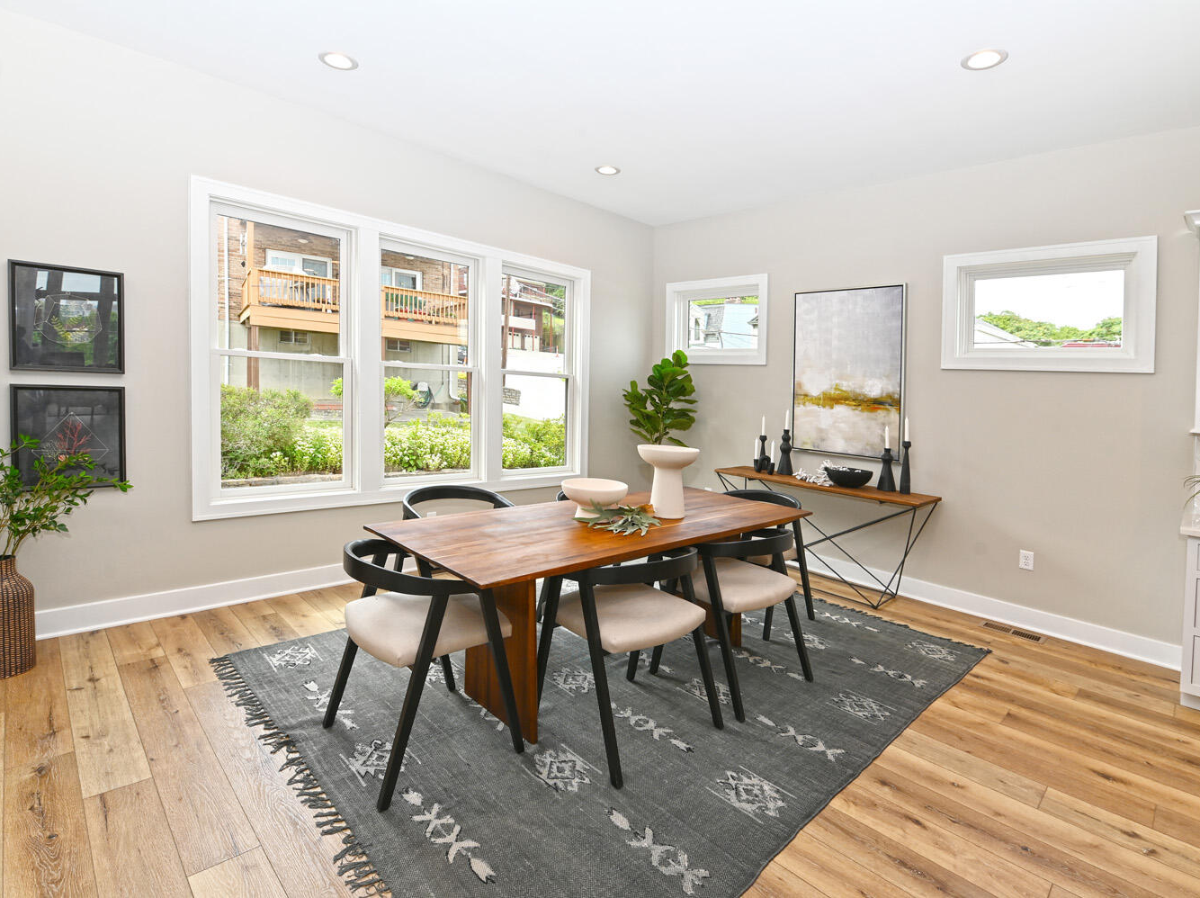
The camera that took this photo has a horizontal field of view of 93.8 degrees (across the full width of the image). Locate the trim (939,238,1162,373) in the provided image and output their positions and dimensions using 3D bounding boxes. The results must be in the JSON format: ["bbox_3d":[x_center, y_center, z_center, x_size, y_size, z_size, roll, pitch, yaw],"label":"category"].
[{"bbox_3d":[2.973,-0.933,3.810,1.126,0.805,0.100,6,7,44],"label":"trim"}]

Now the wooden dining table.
[{"bbox_3d":[0.111,0.730,2.853,2.225,0.770,0.927,-2,6,-44],"label":"wooden dining table"}]

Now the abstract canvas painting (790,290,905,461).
[{"bbox_3d":[1.999,-0.609,4.580,0.050,1.350,0.892,-6,8,-44],"label":"abstract canvas painting"}]

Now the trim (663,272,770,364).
[{"bbox_3d":[1.114,-1.231,5.484,0.100,0.811,1.157,-5,10,-45],"label":"trim"}]

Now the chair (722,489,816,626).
[{"bbox_3d":[0.954,0.679,3.568,0.577,0.765,0.640,-2,6,-44],"label":"chair"}]

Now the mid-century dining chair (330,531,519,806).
[{"bbox_3d":[-0.678,0.759,2.189,0.579,0.776,0.628,-1,6,-42],"label":"mid-century dining chair"}]

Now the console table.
[{"bbox_3d":[1.716,0.670,4.468,0.450,0.788,1.622,-3,8,-44],"label":"console table"}]

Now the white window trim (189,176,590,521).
[{"bbox_3d":[-1.221,-0.604,4.239,3.024,1.953,0.100,-2,6,-43],"label":"white window trim"}]

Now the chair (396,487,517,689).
[{"bbox_3d":[-0.820,0.635,3.190,0.640,0.760,0.580,-2,6,-44],"label":"chair"}]

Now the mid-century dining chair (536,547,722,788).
[{"bbox_3d":[0.125,0.774,2.320,0.644,0.760,0.577,-2,6,-44],"label":"mid-century dining chair"}]

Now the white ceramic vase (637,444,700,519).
[{"bbox_3d":[0.368,0.174,2.914,0.322,0.350,0.322,3,4,0],"label":"white ceramic vase"}]

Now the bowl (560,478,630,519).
[{"bbox_3d":[-0.015,0.261,2.780,0.332,0.164,0.332,3,4,0],"label":"bowl"}]

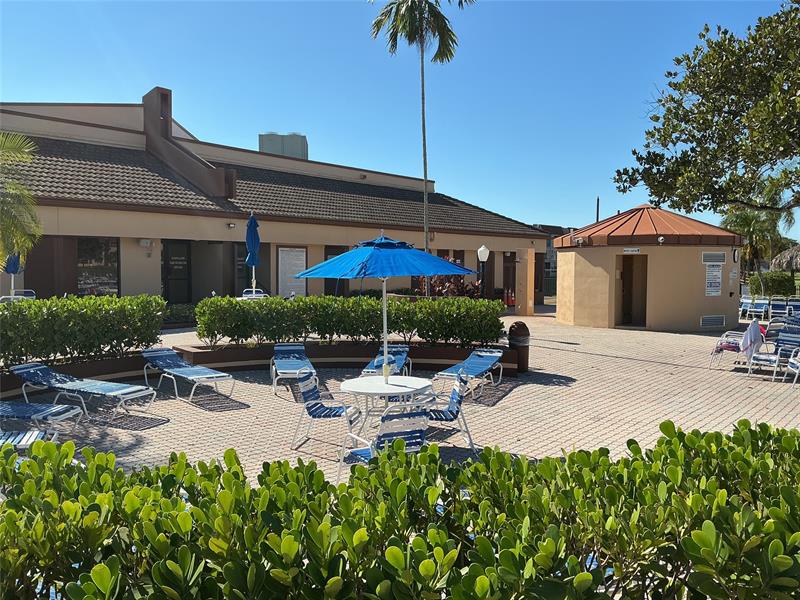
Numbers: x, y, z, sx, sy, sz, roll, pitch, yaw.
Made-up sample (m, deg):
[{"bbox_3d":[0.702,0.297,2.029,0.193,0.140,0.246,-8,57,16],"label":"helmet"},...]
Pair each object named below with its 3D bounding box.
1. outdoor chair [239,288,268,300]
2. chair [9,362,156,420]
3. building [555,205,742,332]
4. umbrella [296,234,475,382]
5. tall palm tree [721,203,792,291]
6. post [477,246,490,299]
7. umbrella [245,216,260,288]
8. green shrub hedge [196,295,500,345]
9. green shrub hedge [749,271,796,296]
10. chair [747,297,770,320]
[{"bbox_3d":[-3.394,0.203,15.632,0.580,0.880,0.650,0,3,-12],"label":"outdoor chair"},{"bbox_3d":[-4.425,1.233,9.248,2.050,0.540,0.640,2,3,28],"label":"chair"},{"bbox_3d":[8.366,-1.266,22.563,6.300,3.950,6.300,2,4,32],"label":"building"},{"bbox_3d":[-0.174,0.444,7.784,2.100,2.400,2.100,0,3,0],"label":"umbrella"},{"bbox_3d":[17.562,-2.252,32.924,3.900,5.200,3.900,0,3,0],"label":"tall palm tree"},{"bbox_3d":[2.295,-0.286,18.510,0.350,2.460,0.350,0,3,0],"label":"post"},{"bbox_3d":[-3.309,-0.660,15.087,0.380,2.600,0.380,0,3,0],"label":"umbrella"},{"bbox_3d":[-0.986,0.395,13.089,6.100,0.980,1.250,0,3,0],"label":"green shrub hedge"},{"bbox_3d":[19.459,-0.651,35.010,2.500,1.800,1.600,2,3,30],"label":"green shrub hedge"},{"bbox_3d":[12.845,0.326,24.047,0.620,0.880,0.700,3,4,43],"label":"chair"}]

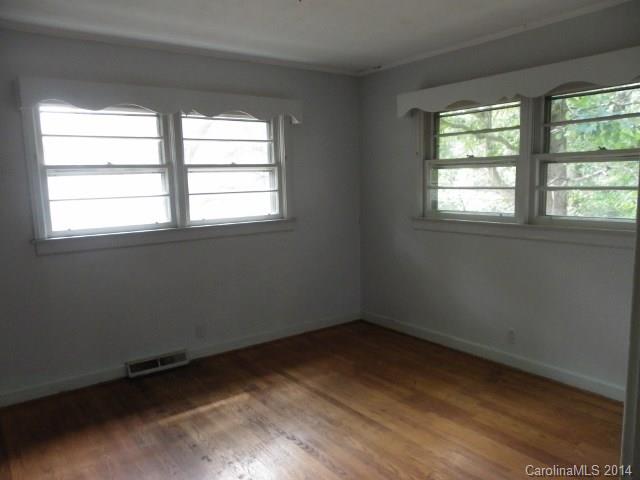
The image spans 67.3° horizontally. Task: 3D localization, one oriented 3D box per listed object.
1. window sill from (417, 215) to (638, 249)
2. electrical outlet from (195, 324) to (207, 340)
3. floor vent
[{"bbox_3d":[1.409,-0.060,3.426,0.085,0.107,2.030,-6,9,-36],"label":"window sill"},{"bbox_3d":[-0.963,0.751,3.890,0.075,0.120,0.012,-6,9,-36],"label":"electrical outlet"},{"bbox_3d":[-1.226,0.942,3.693,0.460,0.118,0.055,-6,9,-36],"label":"floor vent"}]

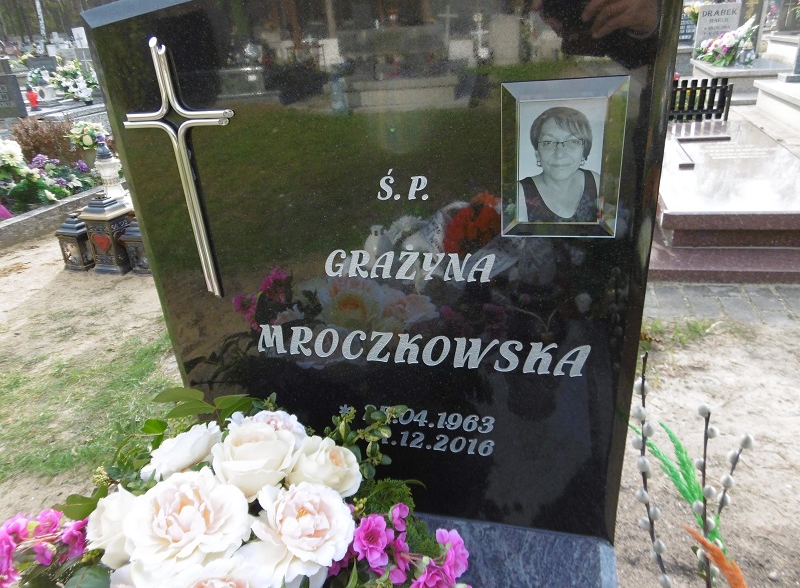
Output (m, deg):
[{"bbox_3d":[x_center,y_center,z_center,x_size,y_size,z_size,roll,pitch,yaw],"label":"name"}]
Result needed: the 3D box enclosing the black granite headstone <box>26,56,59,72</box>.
[{"bbox_3d":[-5.800,-3.675,9.000,0.470,0.440,0.100,-6,25,-3],"label":"black granite headstone"}]

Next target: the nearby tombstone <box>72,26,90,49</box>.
[{"bbox_3d":[-9.187,-7.355,16.000,0.380,0.720,0.120,-6,25,-3],"label":"nearby tombstone"}]

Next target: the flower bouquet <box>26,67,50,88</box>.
[{"bbox_3d":[-4.497,-2.693,6.900,0.290,0.280,0.260,-6,25,-3],"label":"flower bouquet"}]

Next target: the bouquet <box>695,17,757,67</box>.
[{"bbox_3d":[3.461,-2.684,5.897,0.540,0.480,0.320,2,26,15],"label":"bouquet"}]

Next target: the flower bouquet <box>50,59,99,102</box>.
[{"bbox_3d":[-3.473,-2.250,5.900,0.480,0.430,0.380,-6,25,-3],"label":"flower bouquet"}]

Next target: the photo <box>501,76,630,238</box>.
[{"bbox_3d":[0.151,-0.122,0.523,0.110,0.150,0.014,2,26,15],"label":"photo"}]

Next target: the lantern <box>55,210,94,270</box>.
[{"bbox_3d":[-1.598,-0.269,2.755,0.153,0.272,0.140,5,27,21],"label":"lantern"}]

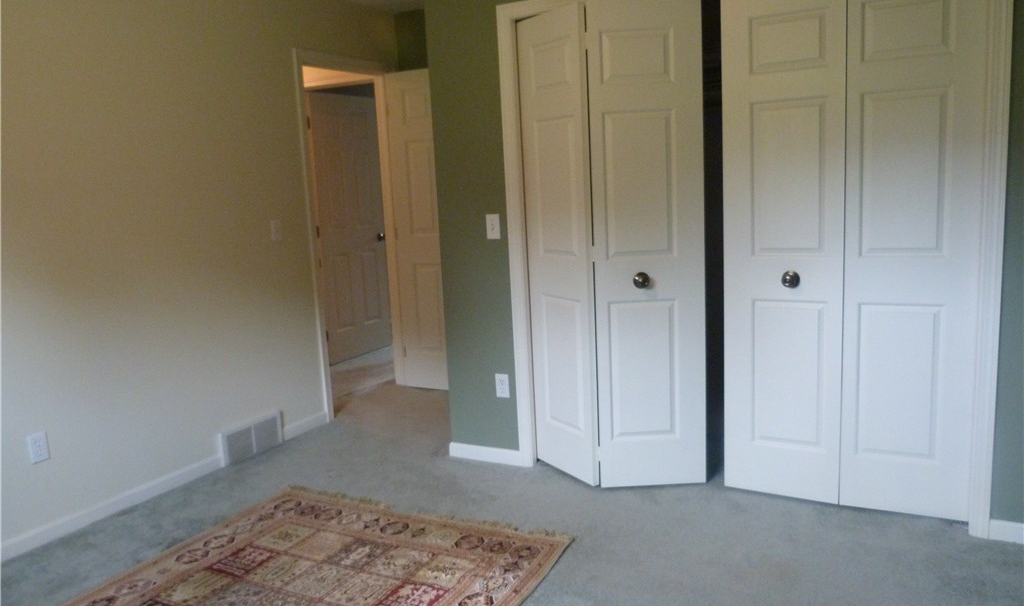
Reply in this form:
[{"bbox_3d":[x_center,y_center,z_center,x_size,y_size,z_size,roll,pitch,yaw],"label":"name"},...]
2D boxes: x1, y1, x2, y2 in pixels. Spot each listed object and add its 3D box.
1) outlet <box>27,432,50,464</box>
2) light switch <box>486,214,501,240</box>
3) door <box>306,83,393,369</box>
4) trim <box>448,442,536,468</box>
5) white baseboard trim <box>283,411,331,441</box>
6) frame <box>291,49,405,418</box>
[{"bbox_3d":[-1.900,0.581,2.975,0.010,0.115,0.071,2,10,30],"label":"outlet"},{"bbox_3d":[-0.088,-0.352,3.435,0.071,0.115,0.010,1,10,26],"label":"light switch"},{"bbox_3d":[-1.287,-0.588,5.961,0.040,2.070,0.790,2,10,30],"label":"door"},{"bbox_3d":[-0.103,0.746,3.640,0.440,0.076,0.016,1,10,26],"label":"trim"},{"bbox_3d":[-1.180,0.708,4.268,0.016,0.072,0.370,2,10,30],"label":"white baseboard trim"},{"bbox_3d":[-0.997,-0.409,4.633,0.150,2.150,0.810,2,10,30],"label":"frame"}]

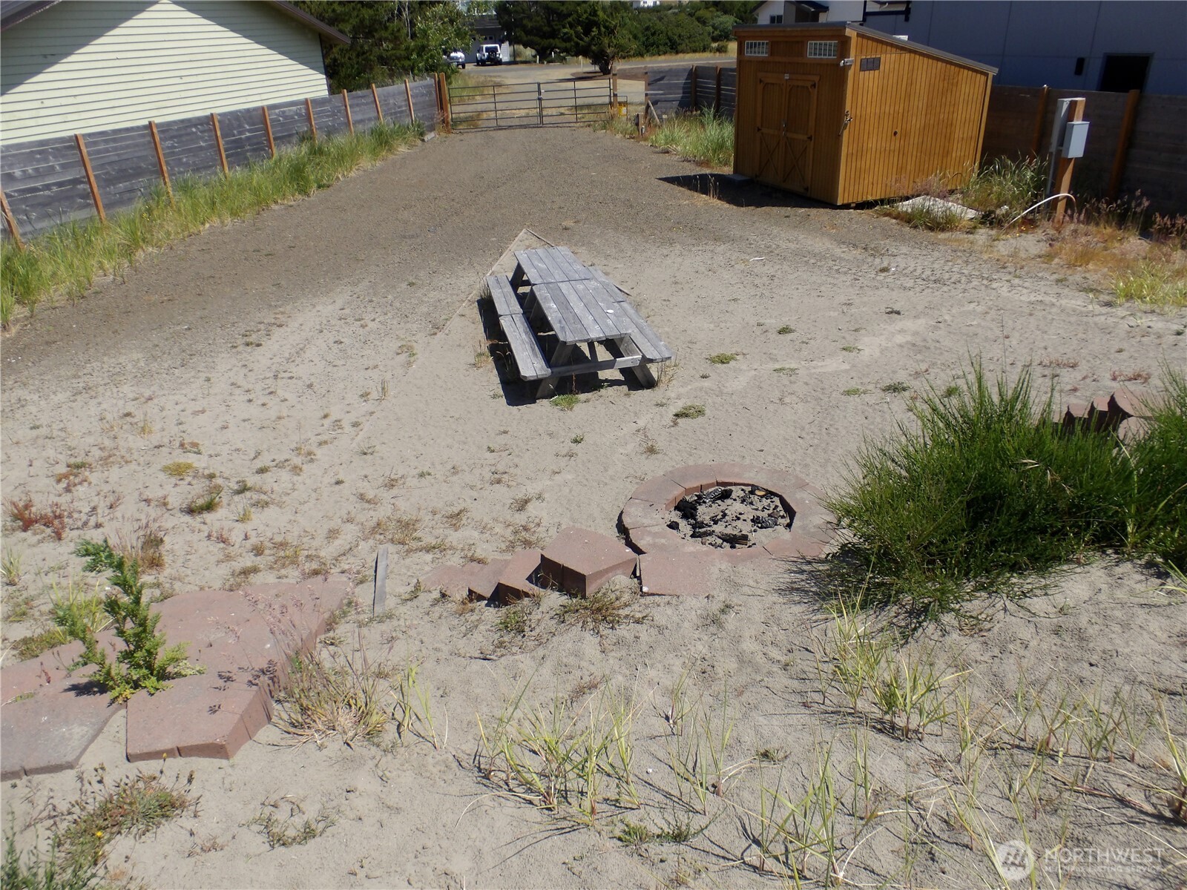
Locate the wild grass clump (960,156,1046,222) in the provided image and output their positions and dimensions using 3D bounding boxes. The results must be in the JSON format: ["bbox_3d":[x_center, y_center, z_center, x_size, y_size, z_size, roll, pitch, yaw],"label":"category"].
[{"bbox_3d":[6.460,-4.039,12.996,1.233,0.906,0.925,9,30,24],"label":"wild grass clump"}]

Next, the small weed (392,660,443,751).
[{"bbox_3d":[-0.603,0.896,2.833,0.165,0.319,0.134,-11,28,-15],"label":"small weed"}]

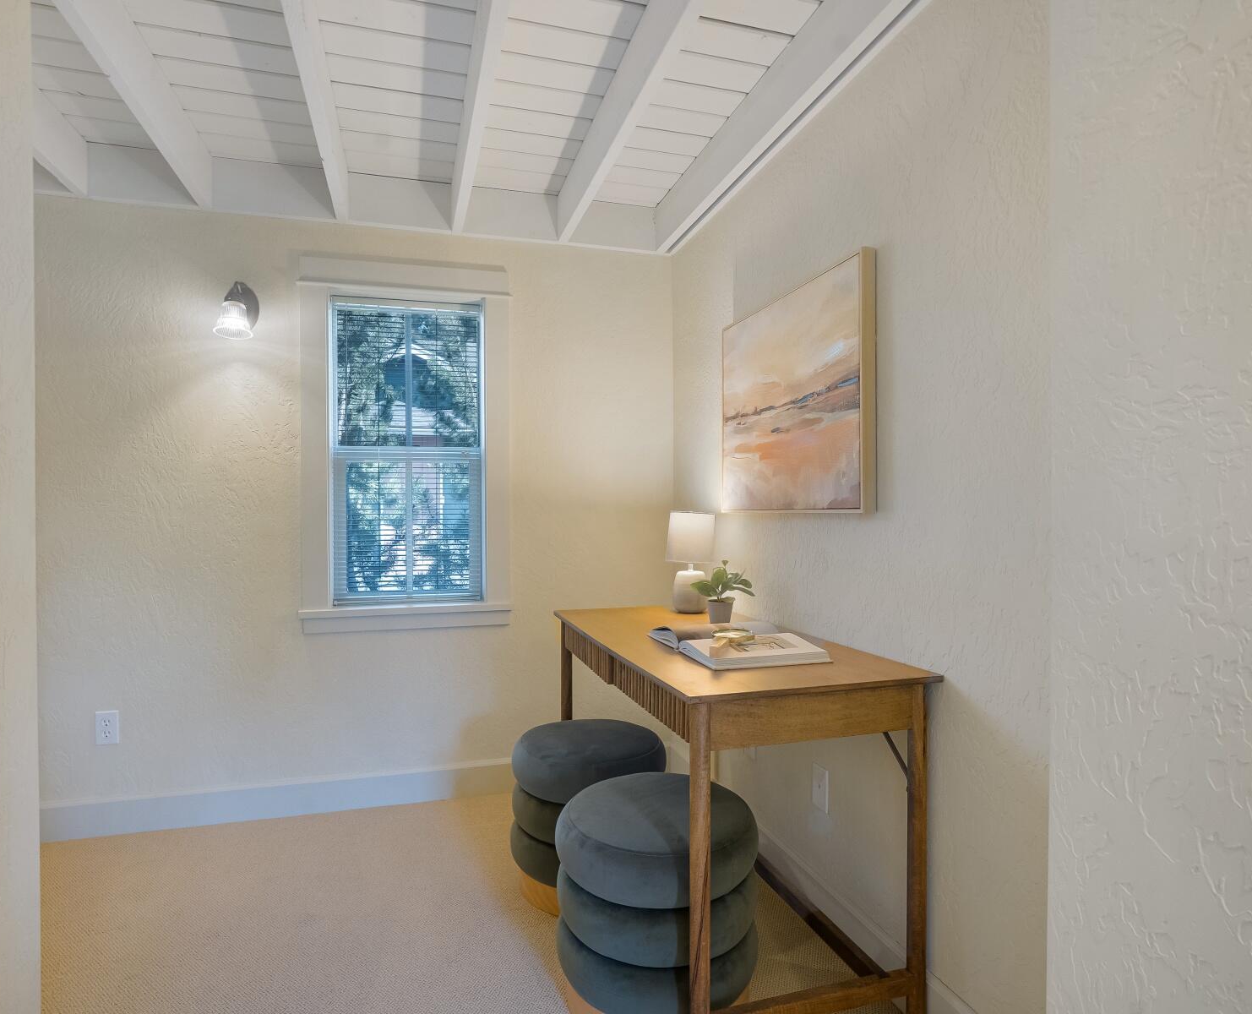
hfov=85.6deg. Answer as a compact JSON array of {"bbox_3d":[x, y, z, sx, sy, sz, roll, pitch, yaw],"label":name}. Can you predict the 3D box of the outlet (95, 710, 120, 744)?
[{"bbox_3d":[-1.777,0.757,2.314,0.070,0.115,0.008,0,0,-14],"label":"outlet"}]

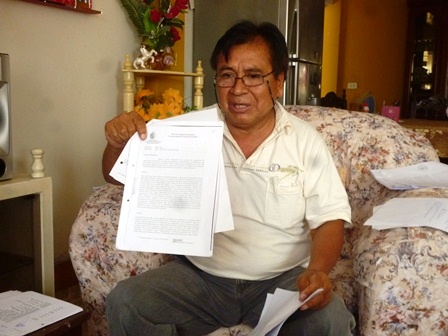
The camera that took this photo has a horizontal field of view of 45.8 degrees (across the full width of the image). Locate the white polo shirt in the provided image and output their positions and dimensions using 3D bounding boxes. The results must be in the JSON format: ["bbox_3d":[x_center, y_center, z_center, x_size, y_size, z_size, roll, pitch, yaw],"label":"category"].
[{"bbox_3d":[0.060,0.062,1.340,0.500,0.470,0.310,3,4,10],"label":"white polo shirt"}]

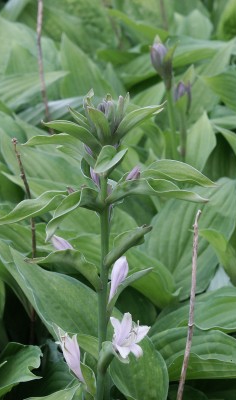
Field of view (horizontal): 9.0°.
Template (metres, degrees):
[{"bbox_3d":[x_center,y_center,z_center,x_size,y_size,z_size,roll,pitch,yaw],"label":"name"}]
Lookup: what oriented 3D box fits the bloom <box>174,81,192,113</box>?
[{"bbox_3d":[0.071,-0.114,1.660,0.018,0.035,0.018,0,16,0],"label":"bloom"}]

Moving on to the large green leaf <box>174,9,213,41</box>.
[{"bbox_3d":[0.131,-0.299,2.600,0.060,0.020,0.075,0,60,0],"label":"large green leaf"}]

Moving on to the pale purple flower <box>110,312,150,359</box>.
[{"bbox_3d":[0.011,0.130,1.440,0.036,0.038,0.037,-11,-10,-23],"label":"pale purple flower"}]

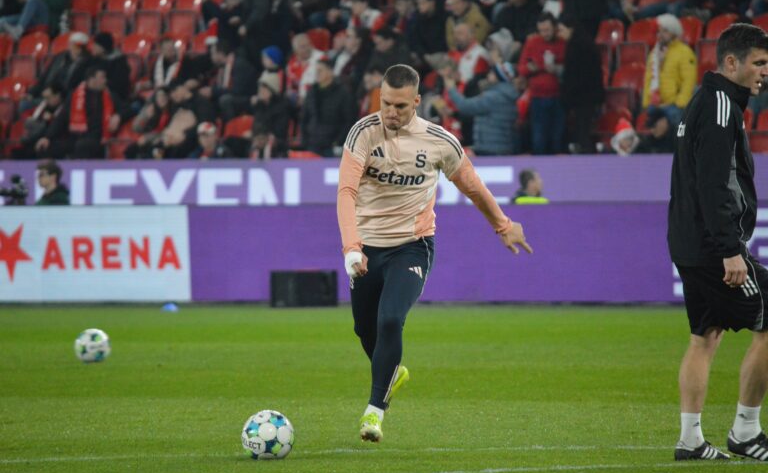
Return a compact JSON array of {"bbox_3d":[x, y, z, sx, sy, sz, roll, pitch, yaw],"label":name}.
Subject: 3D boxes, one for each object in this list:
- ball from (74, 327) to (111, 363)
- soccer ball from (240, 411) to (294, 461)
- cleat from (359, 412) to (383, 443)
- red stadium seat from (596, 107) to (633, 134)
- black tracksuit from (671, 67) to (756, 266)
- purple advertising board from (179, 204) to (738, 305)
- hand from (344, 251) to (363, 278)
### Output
[{"bbox_3d":[-1.813,0.682,51.800,0.220,0.220,0.220,-1,1,0],"label":"ball"},{"bbox_3d":[-0.493,0.846,35.380,0.220,0.220,0.220,-1,1,0],"label":"soccer ball"},{"bbox_3d":[-0.059,0.837,36.450,0.105,0.120,0.285,9,-9,7],"label":"cleat"},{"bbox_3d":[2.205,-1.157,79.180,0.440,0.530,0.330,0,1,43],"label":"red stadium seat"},{"bbox_3d":[1.387,-0.283,35.100,0.390,0.830,0.550,-1,1,-2],"label":"black tracksuit"},{"bbox_3d":[0.697,0.150,74.361,6.730,0.930,0.150,0,1,43],"label":"purple advertising board"},{"bbox_3d":[-0.128,0.121,36.600,0.095,0.120,0.105,0,1,6],"label":"hand"}]

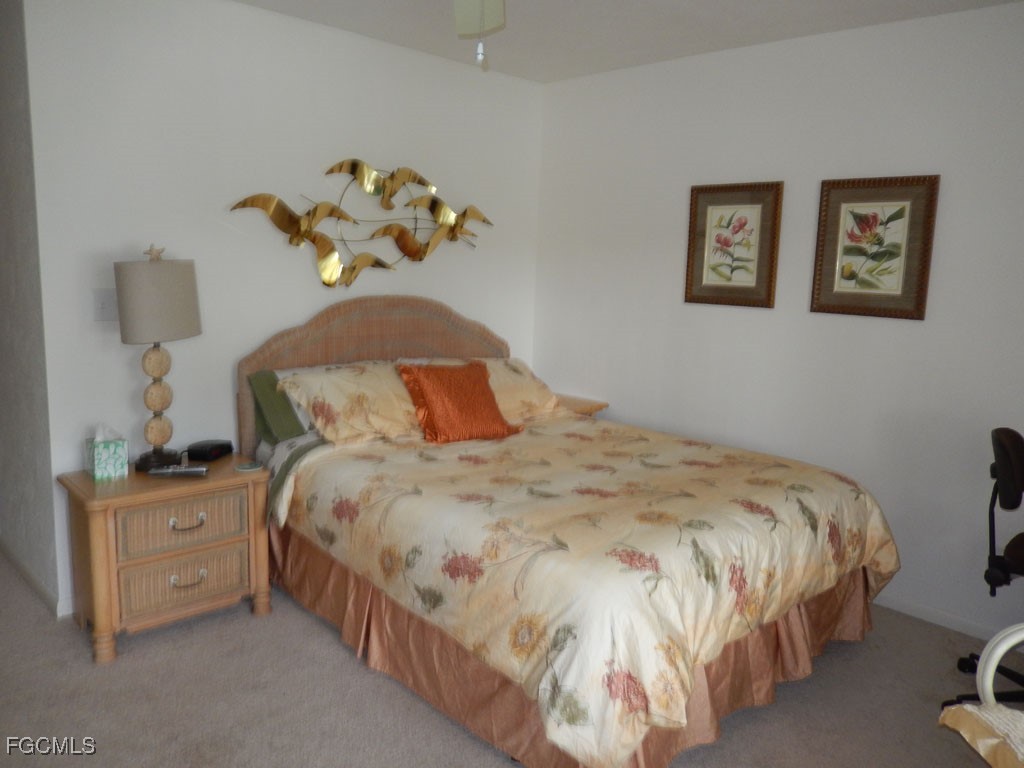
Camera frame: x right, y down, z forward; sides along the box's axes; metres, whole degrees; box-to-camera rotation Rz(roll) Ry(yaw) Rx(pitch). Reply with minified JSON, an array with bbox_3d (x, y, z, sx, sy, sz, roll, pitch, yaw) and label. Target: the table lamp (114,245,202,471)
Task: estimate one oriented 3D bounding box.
[{"bbox_3d":[-1.361,-0.102,2.831,0.295,0.850,0.295,-6,13,-42],"label":"table lamp"}]

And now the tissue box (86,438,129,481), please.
[{"bbox_3d":[-1.501,0.272,2.745,0.110,0.130,0.110,-6,13,-42],"label":"tissue box"}]

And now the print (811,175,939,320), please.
[{"bbox_3d":[1.534,-0.578,3.145,0.467,0.574,0.030,11,13,43],"label":"print"}]

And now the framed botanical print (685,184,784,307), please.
[{"bbox_3d":[1.073,-0.670,3.582,0.473,0.575,0.030,11,13,43],"label":"framed botanical print"}]

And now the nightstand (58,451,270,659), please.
[{"bbox_3d":[-1.317,0.626,2.840,0.650,0.582,0.405,-6,13,-42],"label":"nightstand"}]

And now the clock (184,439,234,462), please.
[{"bbox_3d":[-1.233,0.268,3.066,0.100,0.054,0.170,5,10,15],"label":"clock"}]

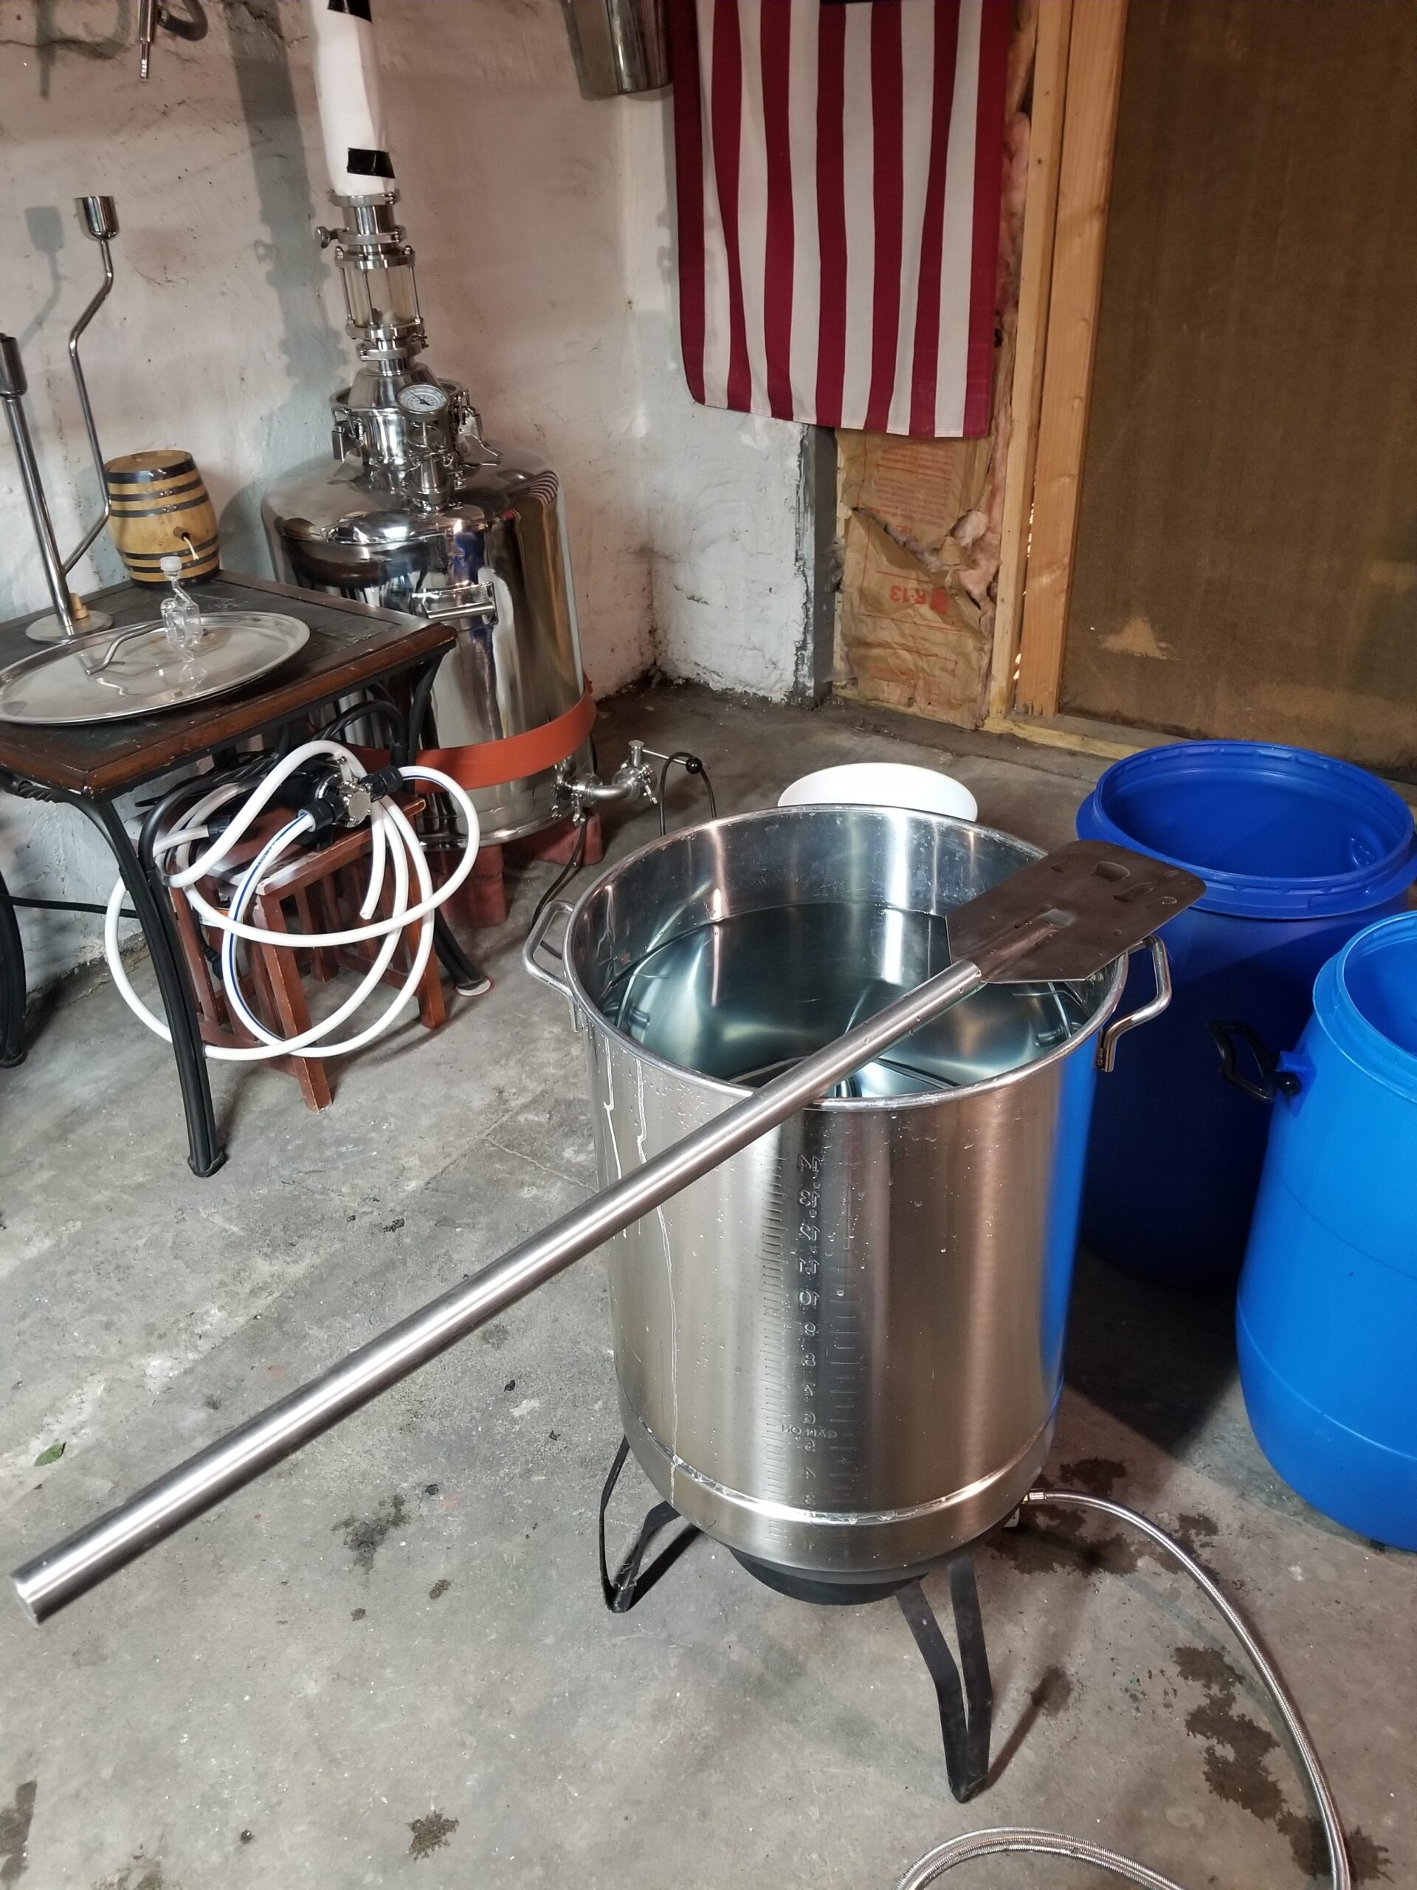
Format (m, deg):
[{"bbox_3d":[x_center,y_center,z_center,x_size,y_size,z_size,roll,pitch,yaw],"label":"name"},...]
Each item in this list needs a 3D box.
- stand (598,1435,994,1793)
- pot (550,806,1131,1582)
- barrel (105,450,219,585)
[{"bbox_3d":[0.112,0.554,1.400,0.420,0.330,0.405,-2,33,1],"label":"stand"},{"bbox_3d":[0.109,0.196,1.197,0.450,0.491,0.418,-2,33,1],"label":"pot"},{"bbox_3d":[-0.891,-0.694,2.318,0.163,0.189,0.163,-3,33,0],"label":"barrel"}]

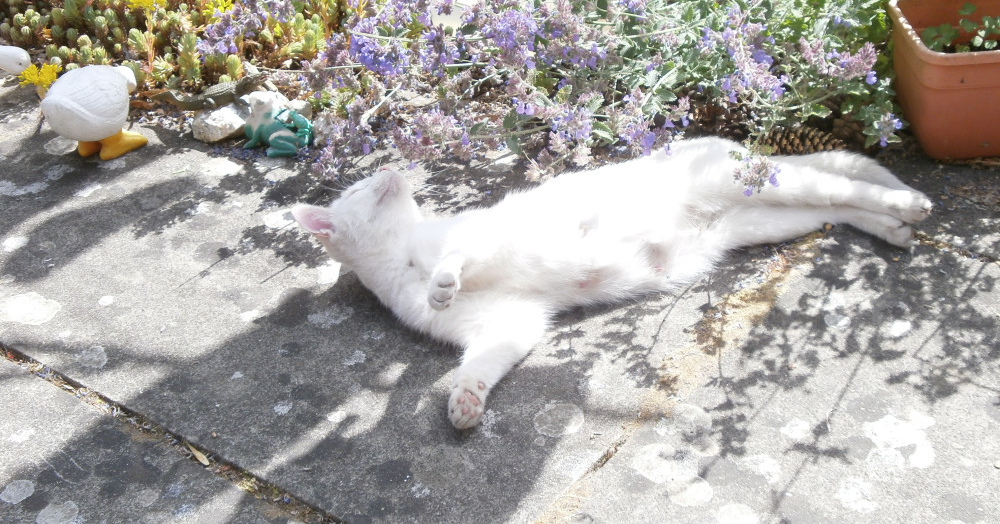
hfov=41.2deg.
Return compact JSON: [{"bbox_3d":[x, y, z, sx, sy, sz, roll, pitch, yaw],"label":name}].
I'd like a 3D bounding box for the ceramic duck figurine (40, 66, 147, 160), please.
[{"bbox_3d":[-0.520,-0.190,1.699,0.130,0.110,0.092,-19,35,-30],"label":"ceramic duck figurine"}]

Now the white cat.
[{"bbox_3d":[0.167,-0.028,1.388,0.716,0.145,0.389,-7,31,-12],"label":"white cat"}]

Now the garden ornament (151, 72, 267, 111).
[{"bbox_3d":[-0.396,-0.231,1.820,0.165,0.055,0.055,-8,31,-13],"label":"garden ornament"}]

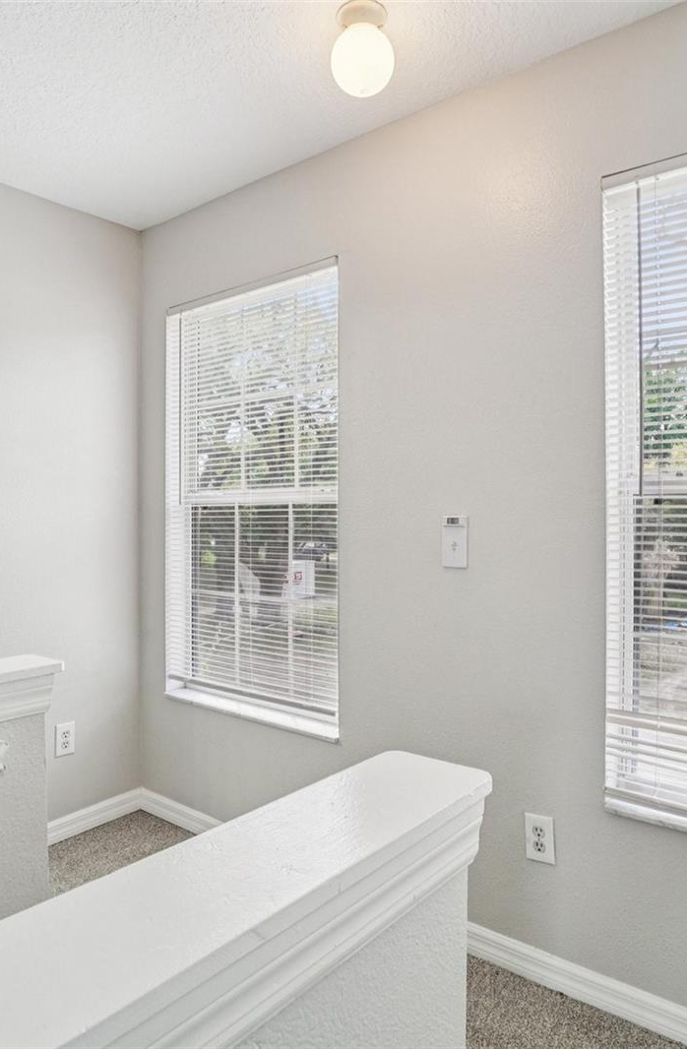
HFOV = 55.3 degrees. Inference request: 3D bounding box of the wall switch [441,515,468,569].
[{"bbox_3d":[0.317,0.050,1.878,0.080,0.149,0.018,0,1,37],"label":"wall switch"}]

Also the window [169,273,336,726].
[{"bbox_3d":[-0.354,-0.111,2.415,0.865,1.478,0.040,0,1,37],"label":"window"}]

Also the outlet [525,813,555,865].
[{"bbox_3d":[0.520,0.834,1.737,0.076,0.120,0.009,0,1,37],"label":"outlet"}]

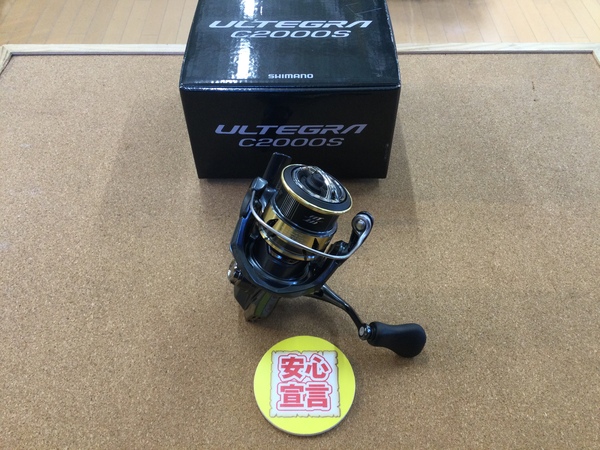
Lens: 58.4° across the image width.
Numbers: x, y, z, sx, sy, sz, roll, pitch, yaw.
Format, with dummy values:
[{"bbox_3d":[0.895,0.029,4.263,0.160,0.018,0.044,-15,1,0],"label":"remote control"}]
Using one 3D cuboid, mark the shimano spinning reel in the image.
[{"bbox_3d":[0.015,0.015,0.325,0.113,0.104,0.124,13,35,-24],"label":"shimano spinning reel"}]

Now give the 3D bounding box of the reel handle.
[{"bbox_3d":[0.055,0.065,0.309,0.037,0.015,0.021,13,47,-24],"label":"reel handle"}]

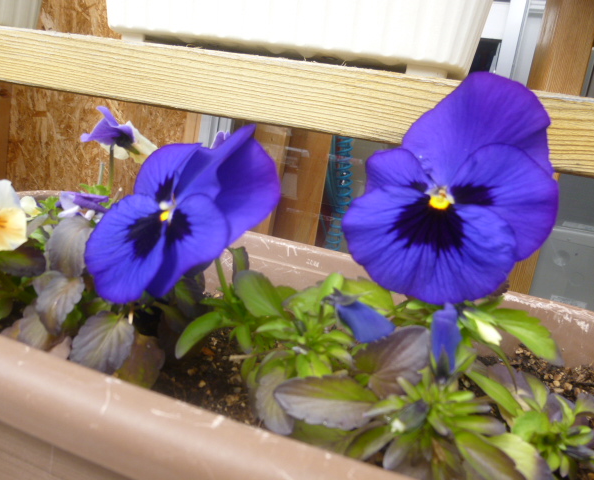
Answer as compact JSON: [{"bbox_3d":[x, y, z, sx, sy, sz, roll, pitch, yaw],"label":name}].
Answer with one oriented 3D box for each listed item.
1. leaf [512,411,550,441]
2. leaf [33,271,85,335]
[{"bbox_3d":[0.080,0.063,0.158,0.013,0.009,0.012,1,37,-8],"label":"leaf"},{"bbox_3d":[-0.105,0.028,0.205,0.021,0.030,0.008,15,-27,2],"label":"leaf"}]

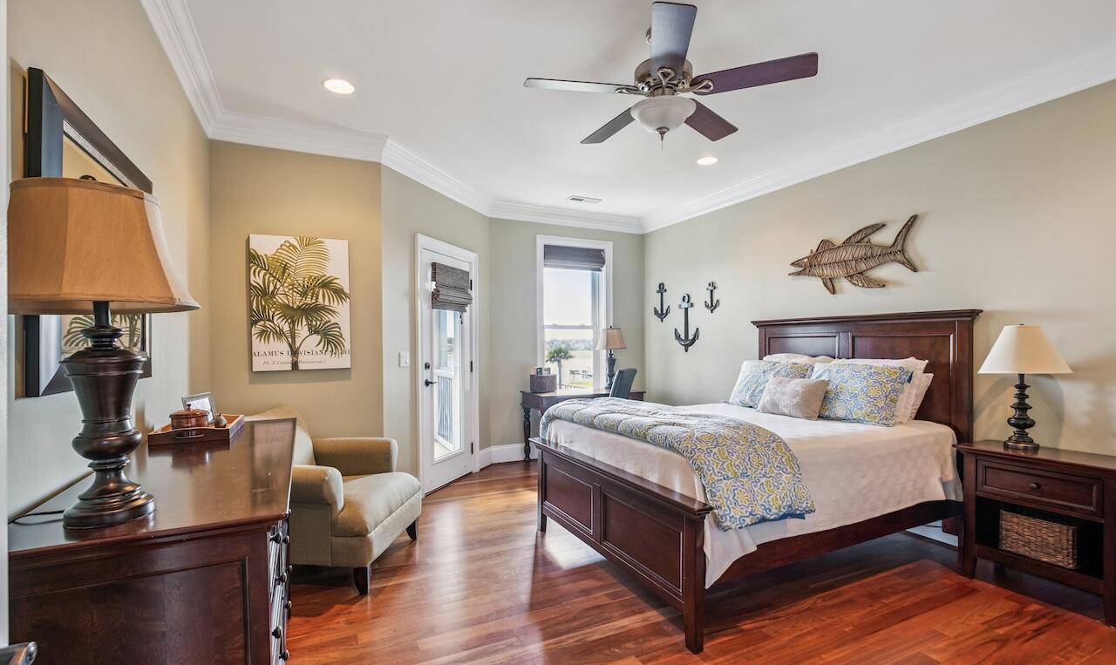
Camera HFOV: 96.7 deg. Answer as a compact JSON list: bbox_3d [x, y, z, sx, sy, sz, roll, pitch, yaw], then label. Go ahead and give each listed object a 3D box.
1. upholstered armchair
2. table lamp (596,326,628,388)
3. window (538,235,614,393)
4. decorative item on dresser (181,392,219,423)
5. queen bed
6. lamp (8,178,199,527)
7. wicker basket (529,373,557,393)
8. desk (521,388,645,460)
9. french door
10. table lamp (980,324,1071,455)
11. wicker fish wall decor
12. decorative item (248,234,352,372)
[{"bbox_3d":[-1.334,0.890,2.886,0.870,0.880,0.740,0,-1,4],"label":"upholstered armchair"},{"bbox_3d":[0.603,0.278,5.580,0.350,0.710,0.350,0,-1,0],"label":"table lamp"},{"bbox_3d":[0.200,-0.113,5.708,0.980,1.938,0.120,0,-1,-26],"label":"window"},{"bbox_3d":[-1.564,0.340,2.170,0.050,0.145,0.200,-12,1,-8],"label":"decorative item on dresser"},{"bbox_3d":[1.174,0.606,3.193,2.181,1.466,1.664,0,-1,-25],"label":"queen bed"},{"bbox_3d":[-0.989,0.038,1.070,0.370,0.720,0.370,0,-1,-26],"label":"lamp"},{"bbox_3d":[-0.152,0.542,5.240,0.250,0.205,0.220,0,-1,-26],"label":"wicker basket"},{"bbox_3d":[0.282,1.001,5.351,1.260,0.740,0.540,0,-1,-26],"label":"desk"},{"bbox_3d":[-0.991,0.284,4.541,0.100,2.159,1.001,0,-1,19],"label":"french door"},{"bbox_3d":[2.466,0.281,2.630,0.370,0.649,0.370,0,-1,-26],"label":"table lamp"},{"bbox_3d":[2.145,-0.531,3.694,0.070,0.474,0.989,0,-1,-26],"label":"wicker fish wall decor"},{"bbox_3d":[-1.750,-0.198,3.404,0.591,0.904,0.040,0,-1,-26],"label":"decorative item"}]

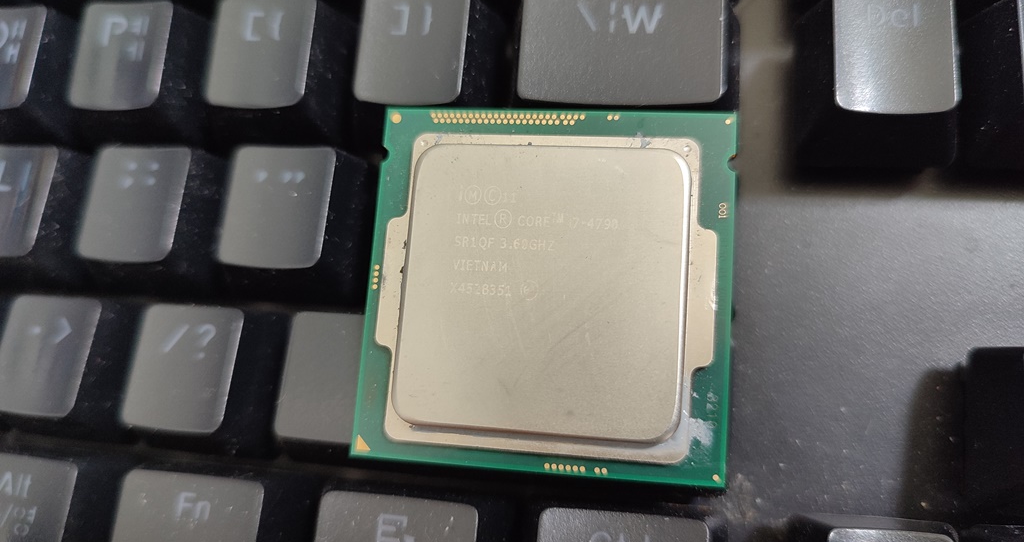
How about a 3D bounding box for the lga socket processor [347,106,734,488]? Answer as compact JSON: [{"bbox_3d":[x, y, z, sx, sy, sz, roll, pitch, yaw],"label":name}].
[{"bbox_3d":[0.003,0.001,0.072,0.037,0.004,0.037,3,80,10],"label":"lga socket processor"}]

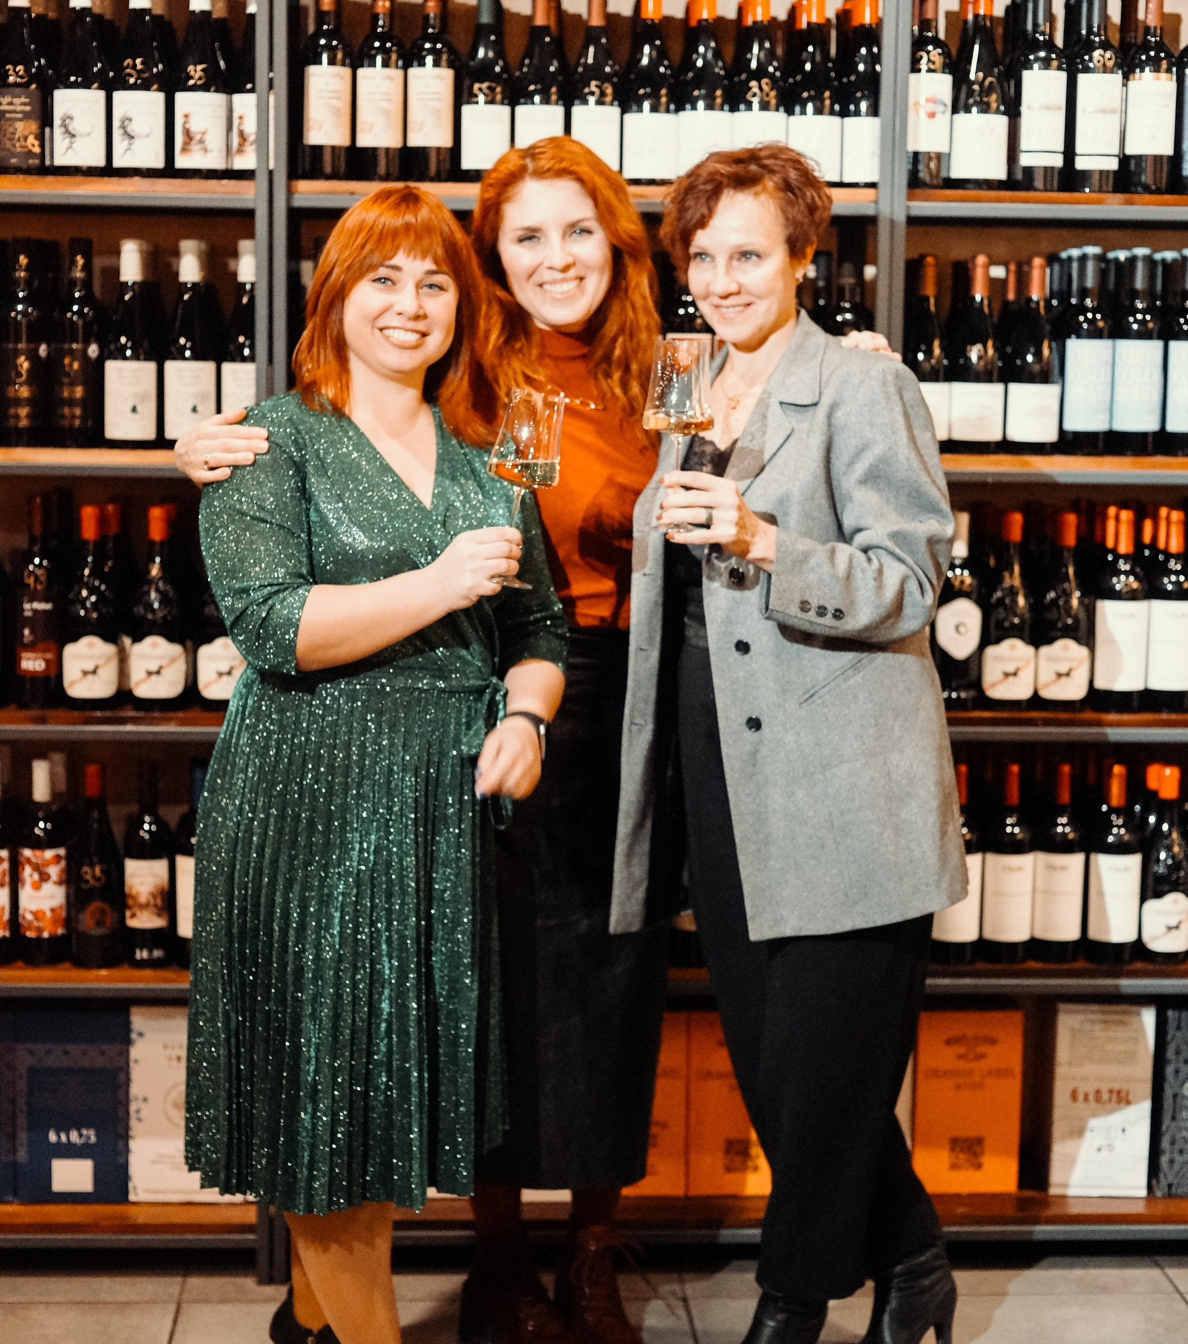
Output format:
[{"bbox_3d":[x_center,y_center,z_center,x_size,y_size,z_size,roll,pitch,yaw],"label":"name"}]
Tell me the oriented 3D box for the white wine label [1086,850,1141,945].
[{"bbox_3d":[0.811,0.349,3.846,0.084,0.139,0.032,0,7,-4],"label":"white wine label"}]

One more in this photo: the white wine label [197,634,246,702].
[{"bbox_3d":[-0.548,-0.005,3.680,0.081,0.094,0.024,0,8,-3],"label":"white wine label"}]

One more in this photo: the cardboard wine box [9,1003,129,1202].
[{"bbox_3d":[-0.801,0.643,3.889,0.173,0.304,0.245,0,8,-3],"label":"cardboard wine box"}]

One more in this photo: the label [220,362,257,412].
[{"bbox_3d":[-0.507,-0.397,3.628,0.075,0.115,0.020,0,8,-3],"label":"label"}]

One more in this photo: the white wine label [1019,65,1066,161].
[{"bbox_3d":[0.660,-0.815,3.642,0.067,0.136,0.020,0,8,-3],"label":"white wine label"}]

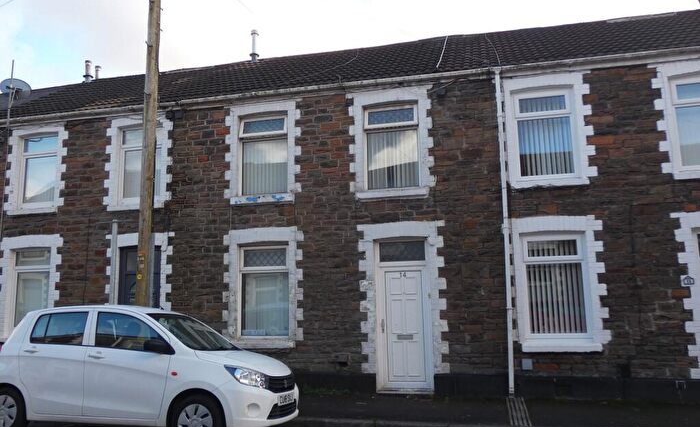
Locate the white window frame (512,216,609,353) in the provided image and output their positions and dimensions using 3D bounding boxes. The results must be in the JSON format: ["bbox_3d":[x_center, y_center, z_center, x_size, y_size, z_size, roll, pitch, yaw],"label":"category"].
[{"bbox_3d":[3.270,1.093,8.812,1.343,2.062,0.200,-3,-8,13],"label":"white window frame"}]

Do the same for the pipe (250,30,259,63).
[{"bbox_3d":[-2.330,-4.089,13.816,0.203,0.829,0.203,-1,-9,0],"label":"pipe"}]

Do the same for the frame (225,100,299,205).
[{"bbox_3d":[-1.573,-1.081,10.293,1.467,1.816,0.200,-3,-8,13],"label":"frame"}]

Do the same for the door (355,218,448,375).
[{"bbox_3d":[0.892,1.519,9.378,1.449,2.732,0.180,-3,-9,12],"label":"door"}]

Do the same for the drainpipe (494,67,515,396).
[{"bbox_3d":[2.484,0.196,9.089,0.110,5.256,0.100,-2,-9,12],"label":"drainpipe"}]

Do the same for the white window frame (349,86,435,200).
[{"bbox_3d":[0.725,-1.200,9.814,1.490,1.935,0.200,-3,-9,12],"label":"white window frame"}]

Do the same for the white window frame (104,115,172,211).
[{"bbox_3d":[-4.034,-0.960,10.880,1.446,1.796,0.200,-3,-8,13],"label":"white window frame"}]

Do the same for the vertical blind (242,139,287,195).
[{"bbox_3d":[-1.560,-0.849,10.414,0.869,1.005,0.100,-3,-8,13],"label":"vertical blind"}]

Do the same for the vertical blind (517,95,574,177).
[{"bbox_3d":[3.208,-1.273,9.301,0.827,1.306,0.100,-3,-8,13],"label":"vertical blind"}]

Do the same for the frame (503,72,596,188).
[{"bbox_3d":[3.223,-1.330,9.150,1.337,1.824,0.200,-3,-8,13],"label":"frame"}]

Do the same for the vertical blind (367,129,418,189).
[{"bbox_3d":[0.753,-0.961,9.917,0.931,1.053,0.080,-3,-9,12],"label":"vertical blind"}]

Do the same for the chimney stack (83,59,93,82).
[{"bbox_3d":[-6.827,-3.695,14.754,0.235,0.621,0.235,-3,-9,12],"label":"chimney stack"}]

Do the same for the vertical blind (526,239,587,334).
[{"bbox_3d":[3.280,1.143,9.039,0.887,1.514,0.080,-3,-9,12],"label":"vertical blind"}]

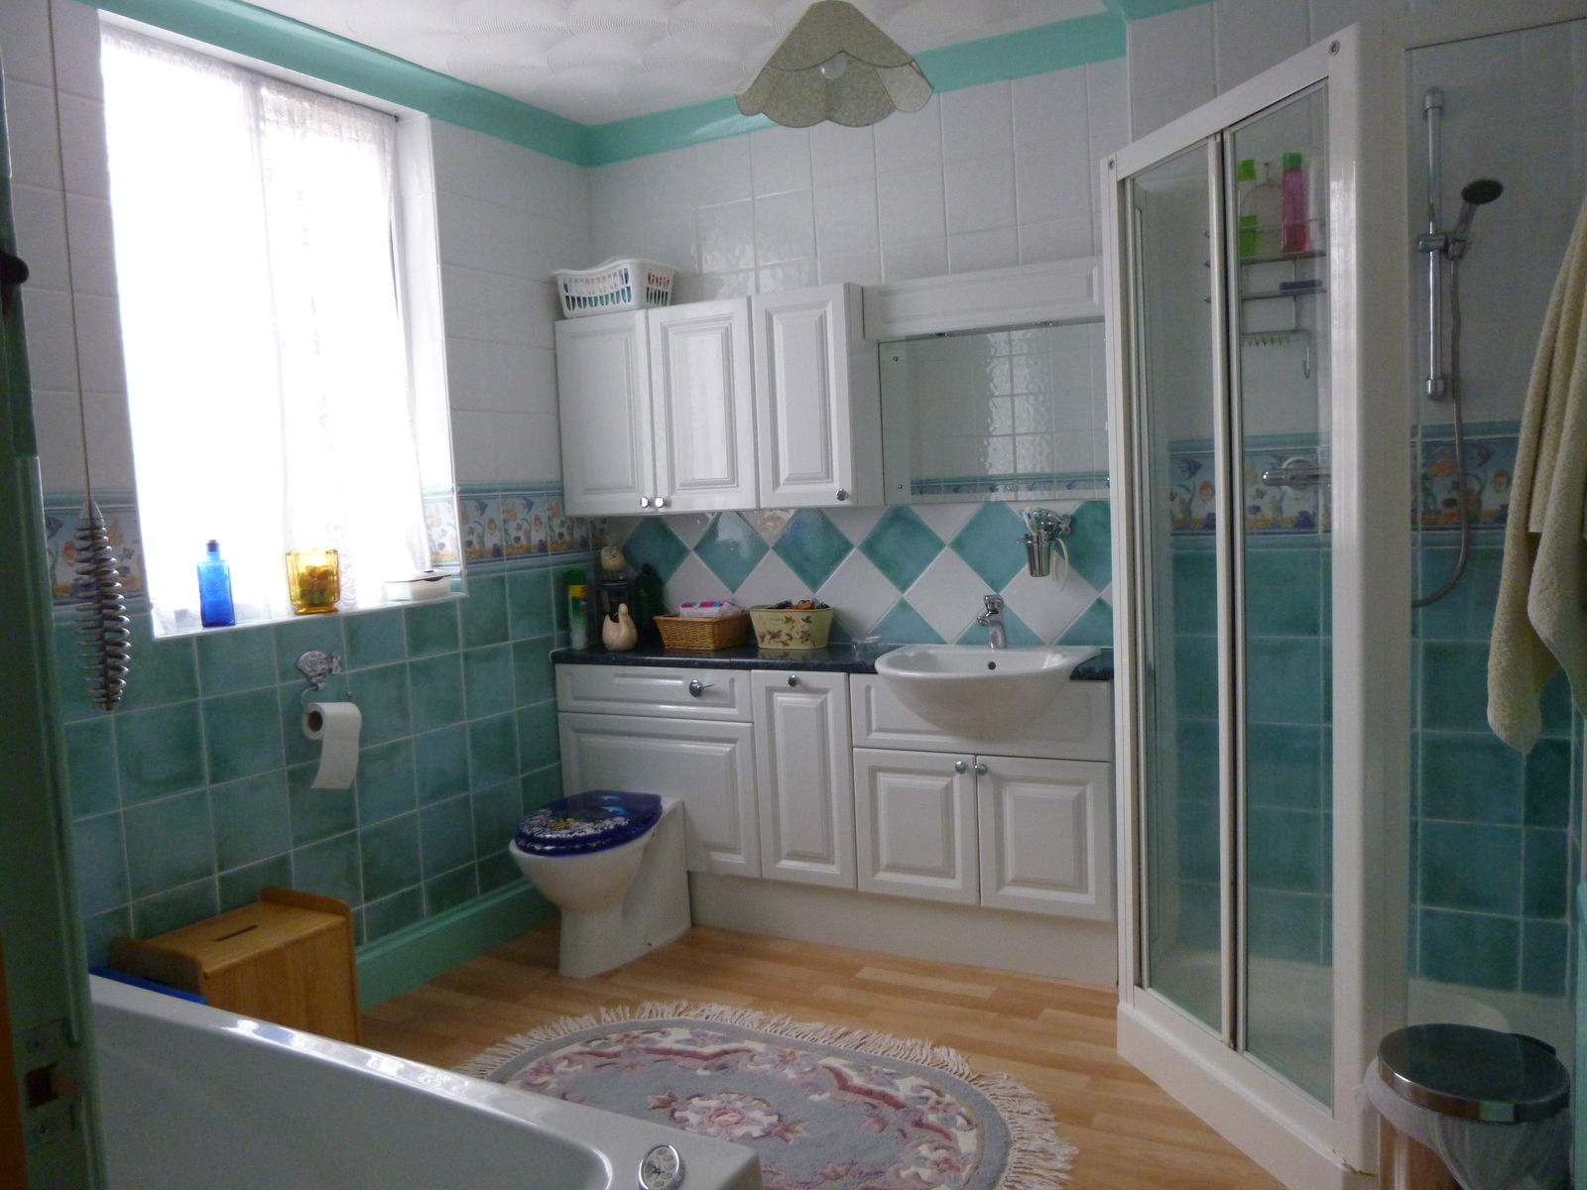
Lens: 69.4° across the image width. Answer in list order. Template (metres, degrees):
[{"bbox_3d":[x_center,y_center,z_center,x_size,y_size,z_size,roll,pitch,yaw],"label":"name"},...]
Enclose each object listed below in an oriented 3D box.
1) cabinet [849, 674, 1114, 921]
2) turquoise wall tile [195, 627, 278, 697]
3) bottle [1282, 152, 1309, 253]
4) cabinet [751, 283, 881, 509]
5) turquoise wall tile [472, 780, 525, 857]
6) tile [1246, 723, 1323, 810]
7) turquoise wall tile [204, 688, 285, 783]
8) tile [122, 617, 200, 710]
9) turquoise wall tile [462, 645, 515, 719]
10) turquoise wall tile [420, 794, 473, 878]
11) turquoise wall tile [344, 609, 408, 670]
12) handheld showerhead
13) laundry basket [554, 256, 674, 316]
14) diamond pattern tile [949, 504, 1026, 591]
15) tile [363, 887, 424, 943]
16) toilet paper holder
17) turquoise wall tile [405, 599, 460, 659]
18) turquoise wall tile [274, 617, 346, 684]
[{"bbox_3d":[0.540,0.502,3.107,0.700,0.600,0.285,0,5,28],"label":"cabinet"},{"bbox_3d":[-1.260,0.148,2.604,0.010,0.138,0.196,0,5,28],"label":"turquoise wall tile"},{"bbox_3d":[1.096,-0.850,2.498,0.057,0.215,0.043,0,5,28],"label":"bottle"},{"bbox_3d":[0.070,-0.555,3.294,0.300,0.605,0.220,0,5,27],"label":"cabinet"},{"bbox_3d":[-0.891,0.668,3.448,0.010,0.200,0.200,0,5,28],"label":"turquoise wall tile"},{"bbox_3d":[1.148,0.404,2.720,0.196,0.198,0.010,0,5,28],"label":"tile"},{"bbox_3d":[-1.238,0.315,2.584,0.010,0.200,0.200,0,5,27],"label":"turquoise wall tile"},{"bbox_3d":[-1.337,0.131,2.391,0.010,0.200,0.200,0,5,27],"label":"tile"},{"bbox_3d":[-0.908,0.259,3.417,0.010,0.200,0.200,0,5,28],"label":"turquoise wall tile"},{"bbox_3d":[-0.958,0.666,3.168,0.010,0.198,0.196,0,5,28],"label":"turquoise wall tile"},{"bbox_3d":[-1.076,0.115,2.956,0.010,0.140,0.197,0,5,29],"label":"turquoise wall tile"},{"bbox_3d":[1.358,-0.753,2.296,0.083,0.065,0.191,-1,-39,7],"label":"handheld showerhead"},{"bbox_3d":[-0.556,-0.936,3.585,0.323,0.158,0.222,0,5,28],"label":"laundry basket"},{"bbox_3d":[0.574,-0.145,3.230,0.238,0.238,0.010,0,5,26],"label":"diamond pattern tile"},{"bbox_3d":[-1.044,0.833,3.005,0.010,0.101,0.196,0,5,28],"label":"tile"},{"bbox_3d":[-1.140,0.211,2.789,0.077,0.149,0.154,0,5,28],"label":"toilet paper holder"},{"bbox_3d":[-0.982,0.097,3.128,0.010,0.140,0.197,0,5,29],"label":"turquoise wall tile"},{"bbox_3d":[-1.170,0.132,2.783,0.010,0.140,0.197,0,5,29],"label":"turquoise wall tile"}]

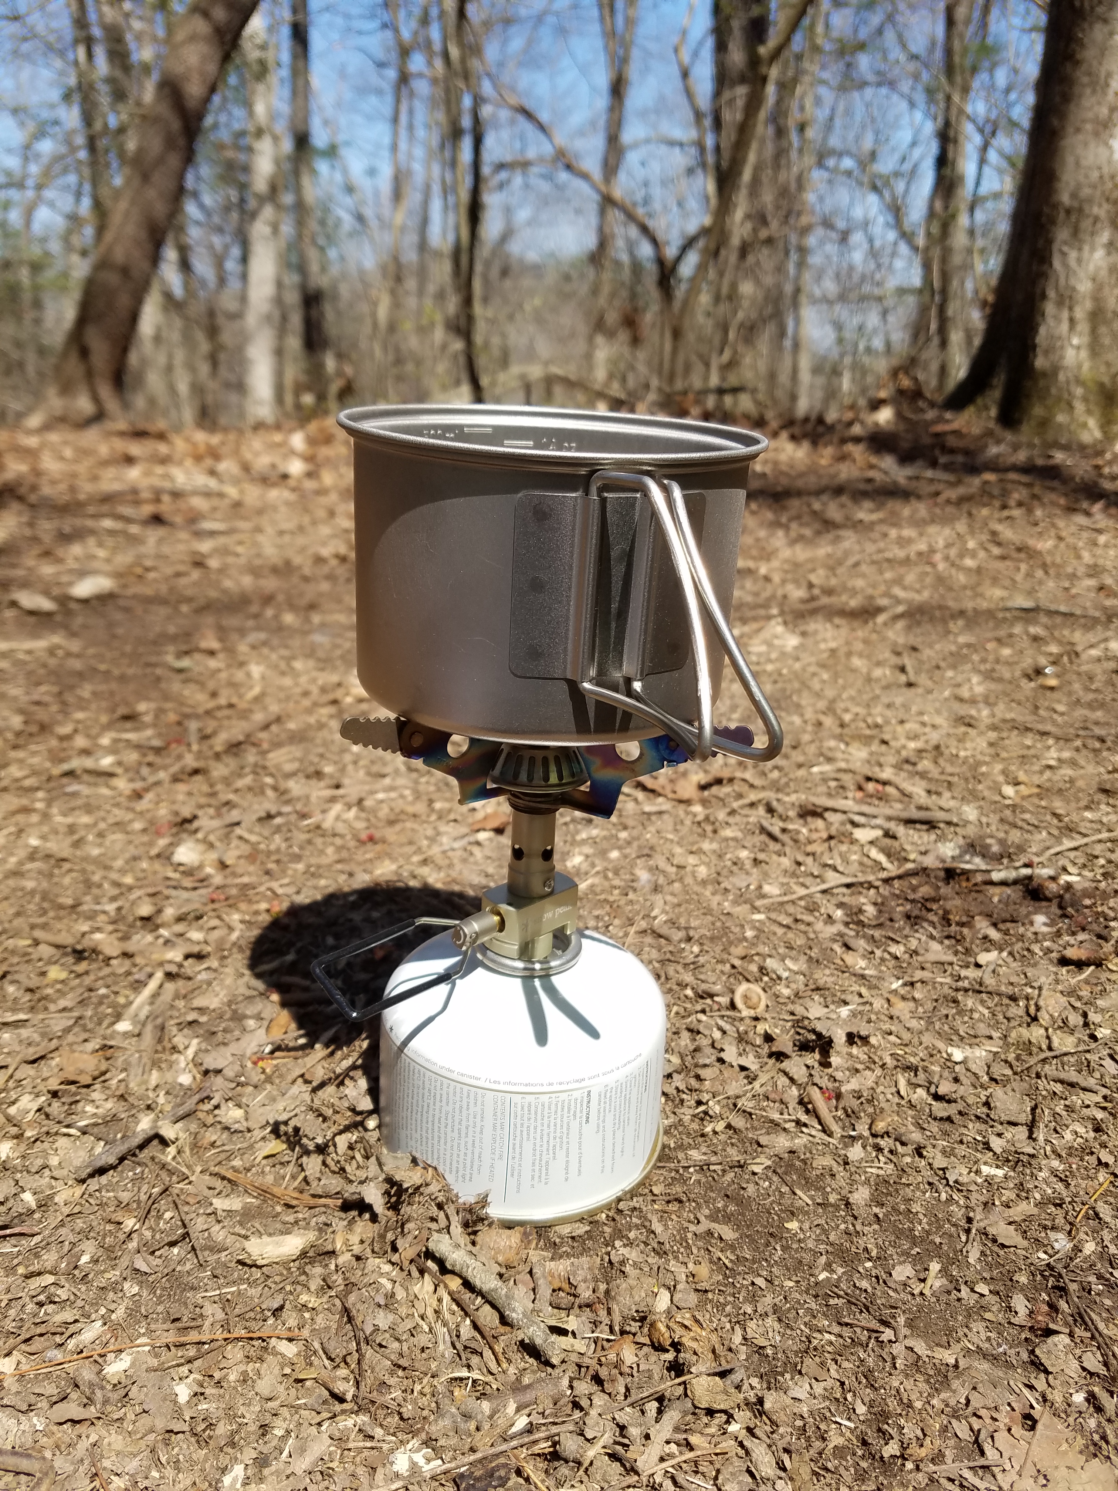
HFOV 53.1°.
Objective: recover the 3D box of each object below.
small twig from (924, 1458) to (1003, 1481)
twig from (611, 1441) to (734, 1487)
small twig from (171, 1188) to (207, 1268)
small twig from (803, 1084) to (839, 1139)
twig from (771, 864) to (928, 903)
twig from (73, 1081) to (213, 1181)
[{"bbox_3d":[0.094,0.166,0.259,0.021,0.003,0.002,-1,19,-11],"label":"small twig"},{"bbox_3d":[0.026,0.163,0.255,0.030,0.003,0.004,-4,20,-19],"label":"twig"},{"bbox_3d":[-0.108,0.140,0.325,0.001,0.001,0.037,-10,22,-30],"label":"small twig"},{"bbox_3d":[0.087,0.120,0.370,0.003,0.003,0.027,-1,19,-7],"label":"small twig"},{"bbox_3d":[0.142,0.066,0.540,0.095,0.004,0.004,-8,21,-24],"label":"twig"},{"bbox_3d":[-0.135,0.125,0.367,0.005,0.005,0.057,11,21,27],"label":"twig"}]

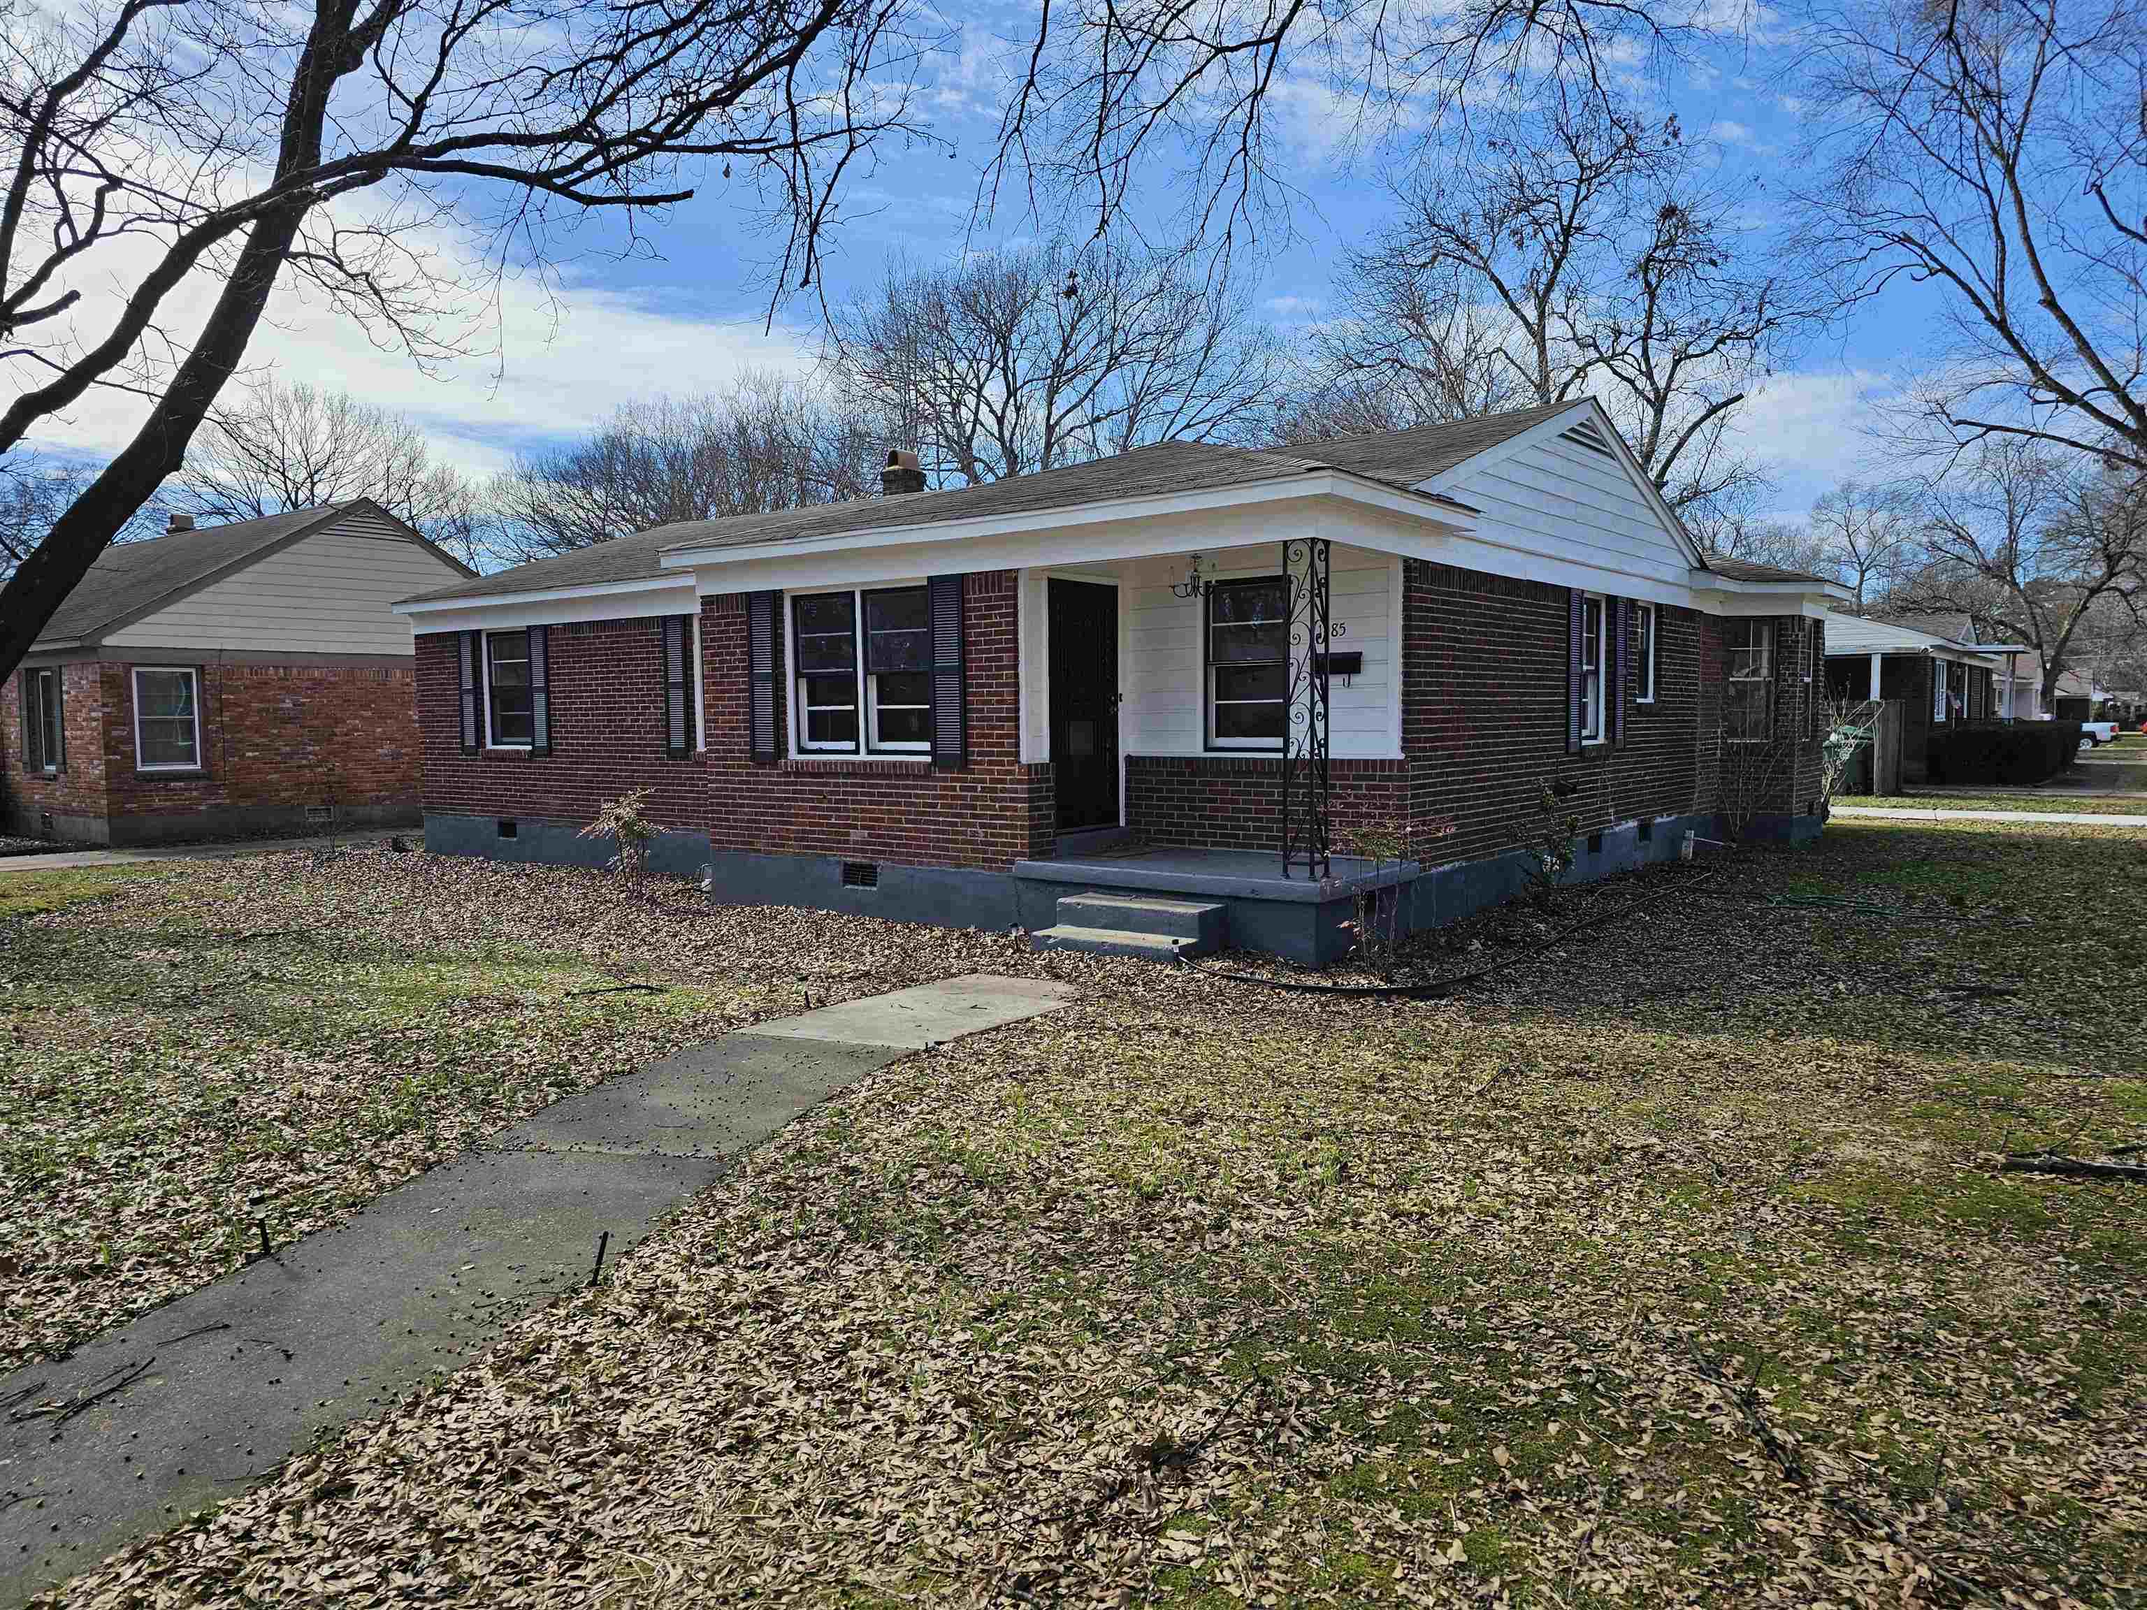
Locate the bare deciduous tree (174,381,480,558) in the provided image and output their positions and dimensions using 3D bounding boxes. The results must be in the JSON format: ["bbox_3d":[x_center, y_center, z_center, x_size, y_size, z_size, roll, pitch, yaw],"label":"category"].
[{"bbox_3d":[-27.181,-8.553,52.427,11.189,13.796,10.294,0,4,0],"label":"bare deciduous tree"}]

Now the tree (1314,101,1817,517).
[{"bbox_3d":[10.380,-7.624,30.445,10.582,14.373,9.735,0,4,0],"label":"tree"}]

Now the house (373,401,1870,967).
[{"bbox_3d":[-0.377,-1.678,17.856,15.935,4.892,11.977,3,5,38],"label":"house"}]

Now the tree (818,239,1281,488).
[{"bbox_3d":[-0.509,-7.992,38.439,12.198,14.202,11.222,0,4,0],"label":"tree"}]

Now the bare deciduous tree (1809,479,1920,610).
[{"bbox_3d":[30.511,-7.321,55.326,4.268,10.534,4.055,0,4,0],"label":"bare deciduous tree"}]

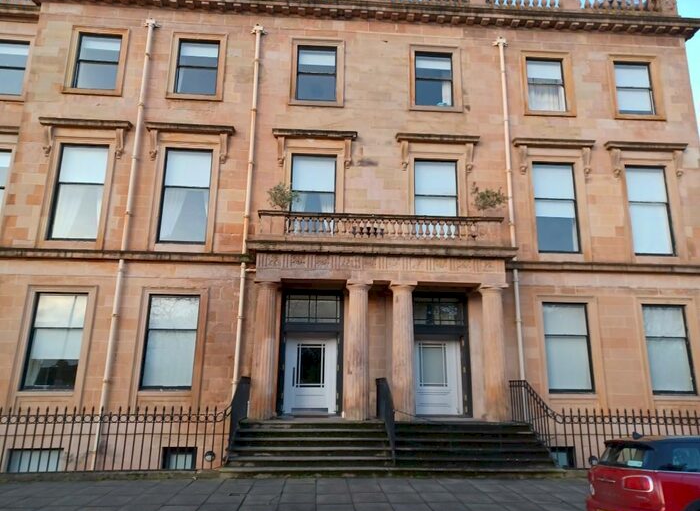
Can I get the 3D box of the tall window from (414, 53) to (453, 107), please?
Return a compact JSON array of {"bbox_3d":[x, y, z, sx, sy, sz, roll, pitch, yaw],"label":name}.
[{"bbox_3d":[2.710,-5.670,16.437,1.212,1.961,0.160,2,-14,-4],"label":"tall window"}]

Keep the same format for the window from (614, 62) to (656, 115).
[{"bbox_3d":[9.460,-5.531,16.880,1.290,1.934,0.160,2,-14,-4],"label":"window"}]

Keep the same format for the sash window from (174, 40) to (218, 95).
[{"bbox_3d":[-4.762,-5.888,15.784,1.264,1.910,0.157,2,-14,-3],"label":"sash window"}]

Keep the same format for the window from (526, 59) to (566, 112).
[{"bbox_3d":[6.369,-5.512,16.308,1.218,1.918,0.200,1,-14,-4],"label":"window"}]

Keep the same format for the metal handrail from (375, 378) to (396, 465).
[{"bbox_3d":[0.858,3.855,11.997,0.079,1.783,2.758,2,-14,-3],"label":"metal handrail"}]

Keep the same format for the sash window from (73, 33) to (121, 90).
[{"bbox_3d":[-7.808,-5.957,15.803,1.284,1.915,0.160,2,-14,-4],"label":"sash window"}]

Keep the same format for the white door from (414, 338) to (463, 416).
[{"bbox_3d":[2.528,3.587,15.071,1.438,2.216,0.079,2,-14,-3],"label":"white door"}]

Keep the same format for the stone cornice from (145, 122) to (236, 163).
[{"bbox_3d":[-4.729,-3.309,15.008,2.616,1.097,0.360,2,-14,-4],"label":"stone cornice"}]

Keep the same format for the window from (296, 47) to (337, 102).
[{"bbox_3d":[-1.056,-5.779,16.197,1.271,1.939,0.160,2,-14,-4],"label":"window"}]

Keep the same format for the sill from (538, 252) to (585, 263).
[{"bbox_3d":[6.330,0.123,15.267,1.437,0.277,0.240,2,-14,-4],"label":"sill"}]

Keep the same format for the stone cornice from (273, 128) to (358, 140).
[{"bbox_3d":[-1.040,-3.619,15.164,2.512,0.285,0.314,2,-14,-3],"label":"stone cornice"}]

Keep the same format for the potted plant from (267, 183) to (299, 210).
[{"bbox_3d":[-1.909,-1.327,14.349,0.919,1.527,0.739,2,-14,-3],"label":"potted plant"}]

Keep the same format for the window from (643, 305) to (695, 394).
[{"bbox_3d":[9.187,2.672,14.500,1.316,2.520,0.200,1,-14,-4],"label":"window"}]

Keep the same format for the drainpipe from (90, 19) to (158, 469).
[{"bbox_3d":[-6.407,-0.969,14.392,0.340,13.291,0.240,2,-14,-4],"label":"drainpipe"}]

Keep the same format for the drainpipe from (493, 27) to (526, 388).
[{"bbox_3d":[4.908,-1.330,15.277,0.340,12.102,0.240,2,-14,-4],"label":"drainpipe"}]

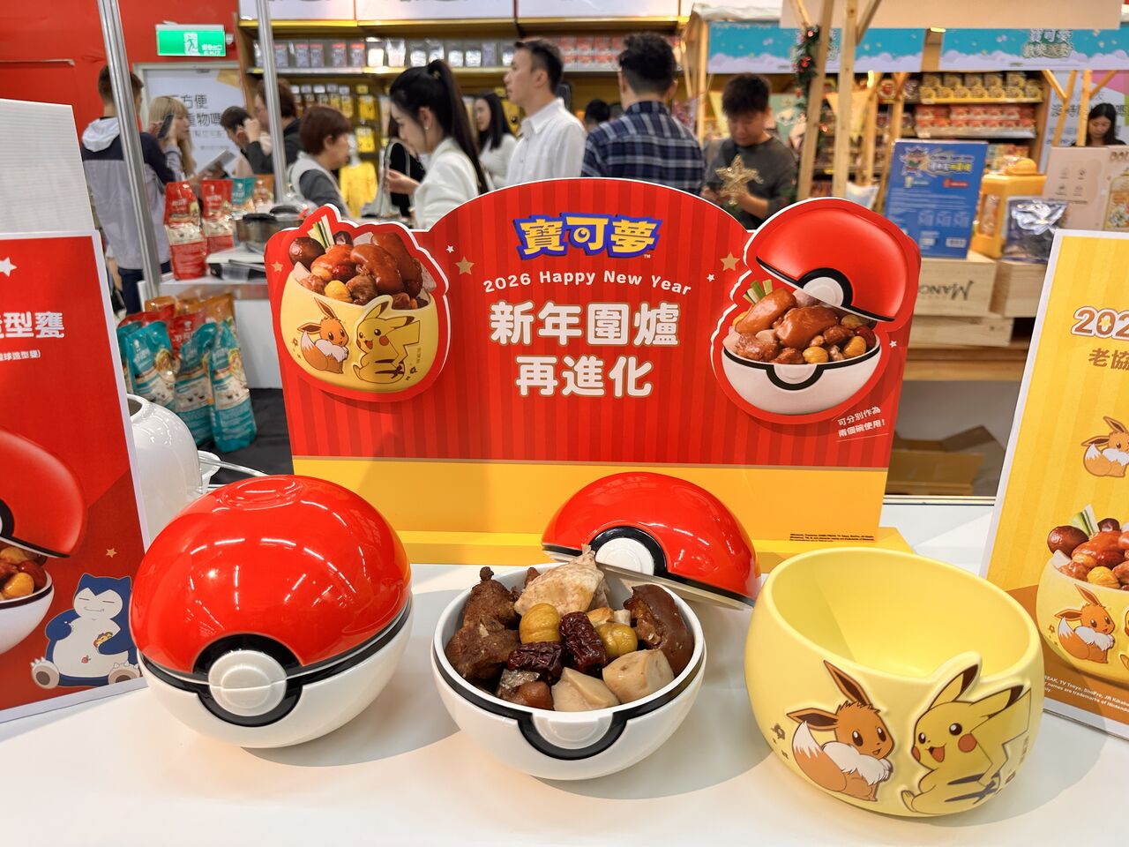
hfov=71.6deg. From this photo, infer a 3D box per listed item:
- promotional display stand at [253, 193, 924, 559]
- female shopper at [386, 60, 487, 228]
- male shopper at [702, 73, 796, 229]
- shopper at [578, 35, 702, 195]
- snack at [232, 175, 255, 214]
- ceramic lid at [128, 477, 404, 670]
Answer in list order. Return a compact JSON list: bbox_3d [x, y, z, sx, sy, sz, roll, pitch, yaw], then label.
[{"bbox_3d":[0.021,-0.043,0.800,0.693,0.396,0.067,1,19,3],"label":"promotional display stand"},{"bbox_3d":[-0.363,-0.262,2.434,0.360,1.580,0.420,0,18,3],"label":"female shopper"},{"bbox_3d":[0.723,-0.538,3.186,0.460,1.630,0.360,7,19,22],"label":"male shopper"},{"bbox_3d":[0.284,-0.499,2.915,0.480,1.730,0.320,3,18,12],"label":"shopper"},{"bbox_3d":[-1.202,-0.781,2.931,0.100,0.250,0.065,-14,22,-36],"label":"snack"},{"bbox_3d":[-0.214,0.093,0.574,0.197,0.088,0.201,0,19,0],"label":"ceramic lid"}]

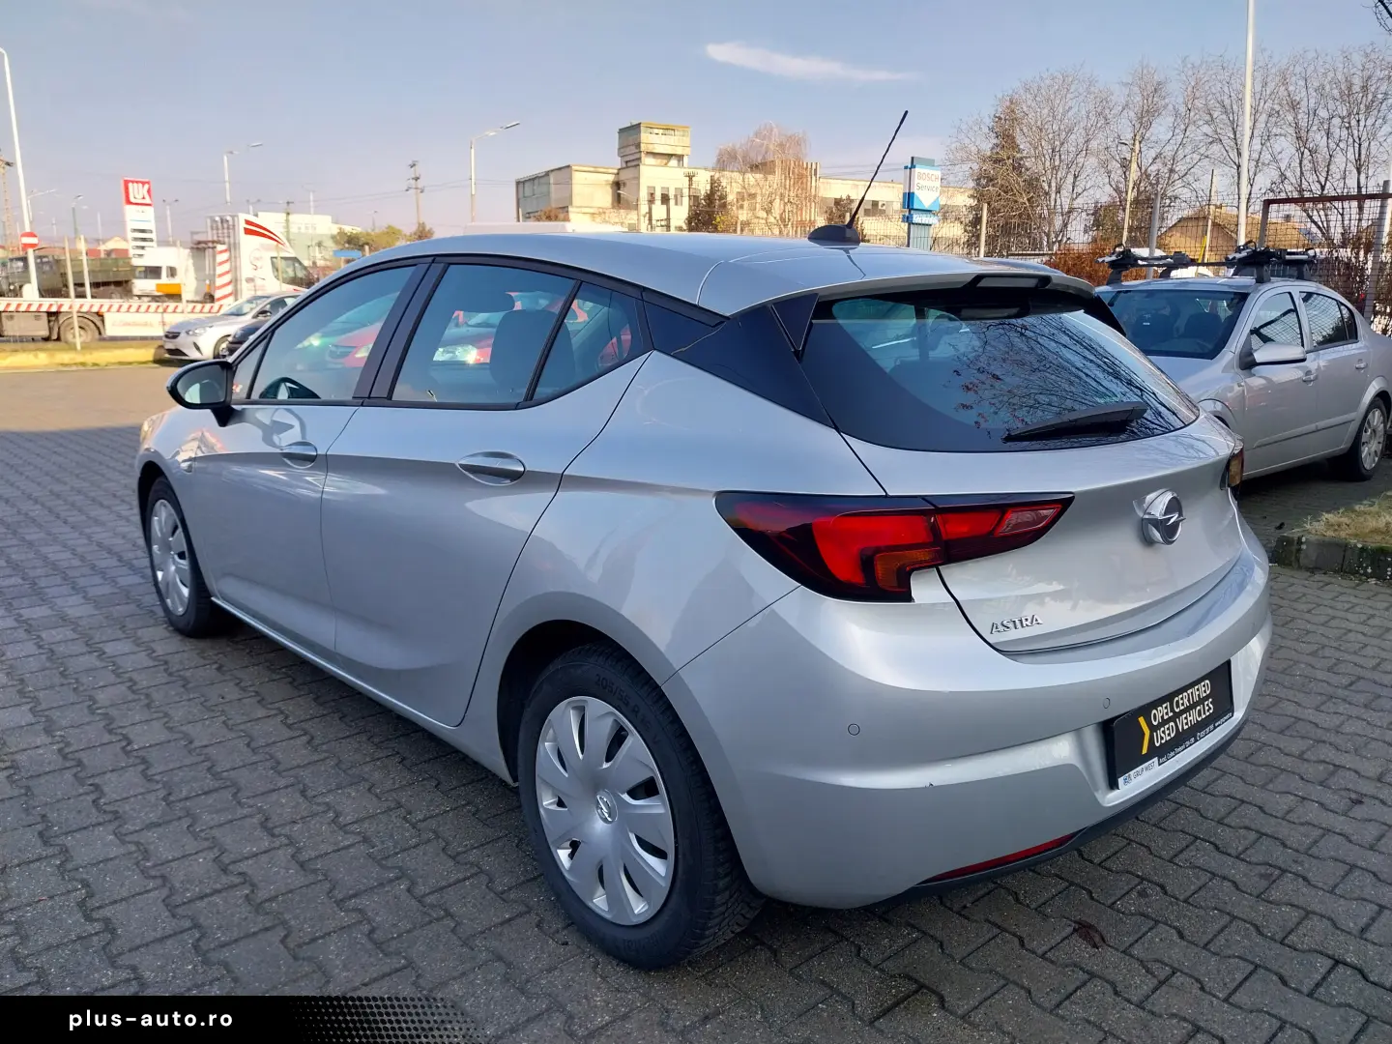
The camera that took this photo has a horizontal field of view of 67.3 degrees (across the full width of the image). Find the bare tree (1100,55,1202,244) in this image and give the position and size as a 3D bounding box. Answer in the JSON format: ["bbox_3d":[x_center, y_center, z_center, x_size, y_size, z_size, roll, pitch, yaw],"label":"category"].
[{"bbox_3d":[14.293,-10.167,33.862,3.427,8.951,3.427,5,13,21],"label":"bare tree"}]

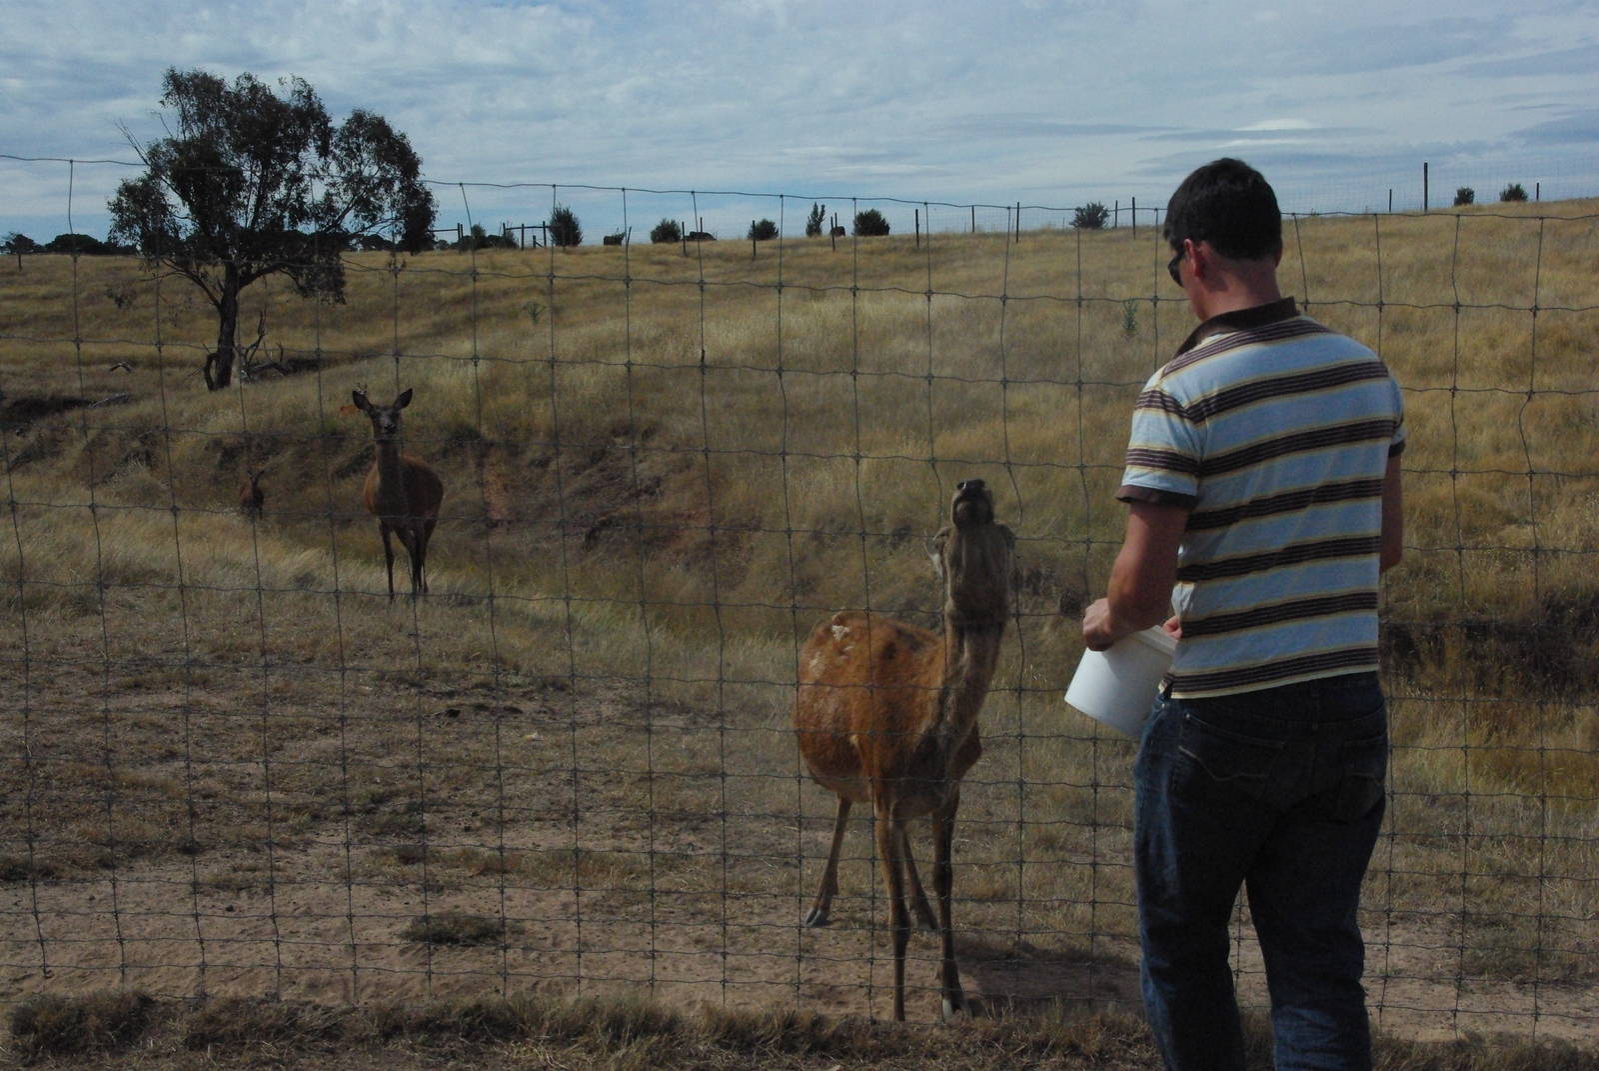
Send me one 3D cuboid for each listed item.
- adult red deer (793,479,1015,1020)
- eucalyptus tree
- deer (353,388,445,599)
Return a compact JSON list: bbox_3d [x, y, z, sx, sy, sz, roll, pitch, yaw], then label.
[{"bbox_3d":[0.256,0.437,5.447,0.410,1.200,1.080,-1,5,-13],"label":"adult red deer"},{"bbox_3d":[-10.471,-6.097,45.000,6.200,6.200,5.700,0,5,0],"label":"eucalyptus tree"},{"bbox_3d":[-2.368,-0.245,13.500,0.420,1.240,1.080,1,5,6],"label":"deer"}]

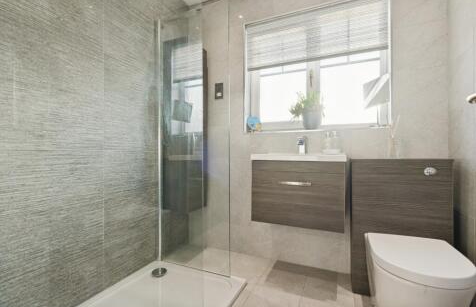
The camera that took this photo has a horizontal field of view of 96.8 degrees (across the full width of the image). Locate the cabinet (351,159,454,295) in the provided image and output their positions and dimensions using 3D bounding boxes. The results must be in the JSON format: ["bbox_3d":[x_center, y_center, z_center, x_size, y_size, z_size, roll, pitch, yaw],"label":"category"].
[{"bbox_3d":[1.017,0.468,1.381,0.500,0.860,0.231,0,0,22],"label":"cabinet"}]

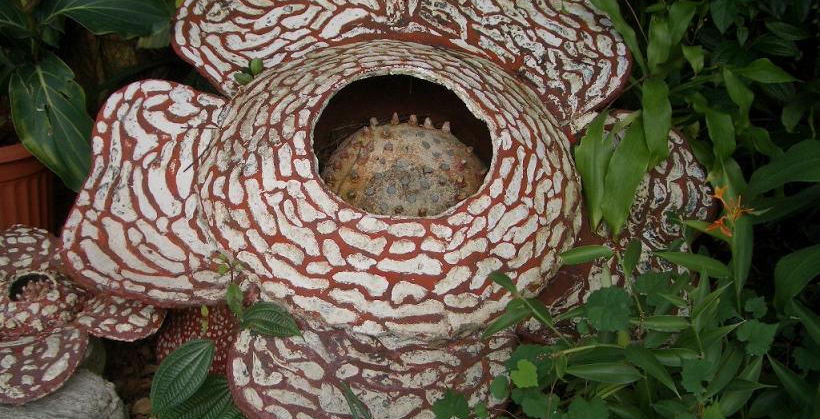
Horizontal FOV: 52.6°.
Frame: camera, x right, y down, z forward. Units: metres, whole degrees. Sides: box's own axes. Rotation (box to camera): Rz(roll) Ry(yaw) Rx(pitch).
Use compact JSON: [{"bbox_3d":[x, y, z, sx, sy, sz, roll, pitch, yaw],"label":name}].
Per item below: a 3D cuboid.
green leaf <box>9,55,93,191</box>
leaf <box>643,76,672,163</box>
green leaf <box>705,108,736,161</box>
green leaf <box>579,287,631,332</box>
[{"bbox_3d":[-0.740,-0.178,1.765,0.158,0.058,0.344,-25,74,-18],"label":"green leaf"},{"bbox_3d":[0.447,-0.160,1.504,0.049,0.170,0.024,3,-15,1],"label":"leaf"},{"bbox_3d":[0.587,-0.141,1.584,0.043,0.107,0.020,-19,-15,13],"label":"green leaf"},{"bbox_3d":[0.318,0.162,1.340,0.079,0.018,0.081,1,60,11],"label":"green leaf"}]

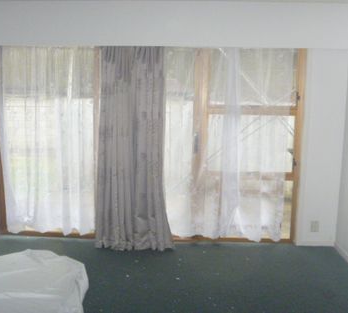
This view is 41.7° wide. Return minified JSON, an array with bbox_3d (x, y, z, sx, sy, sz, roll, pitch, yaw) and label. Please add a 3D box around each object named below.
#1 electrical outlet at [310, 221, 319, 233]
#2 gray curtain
[{"bbox_3d":[1.436,0.716,4.658,0.078,0.118,0.012,1,8,2],"label":"electrical outlet"},{"bbox_3d":[-0.382,-0.093,4.450,0.797,1.992,0.200,1,8,2],"label":"gray curtain"}]

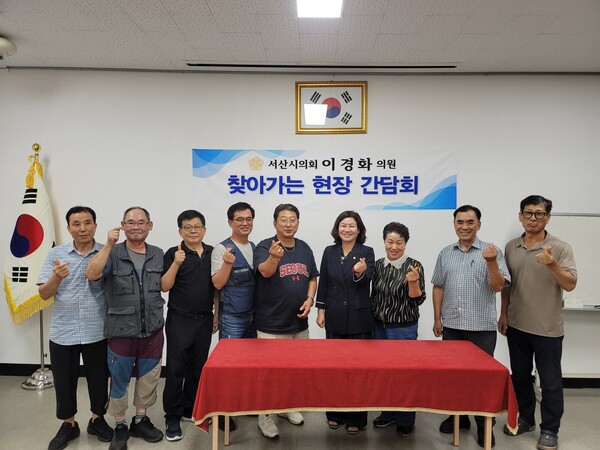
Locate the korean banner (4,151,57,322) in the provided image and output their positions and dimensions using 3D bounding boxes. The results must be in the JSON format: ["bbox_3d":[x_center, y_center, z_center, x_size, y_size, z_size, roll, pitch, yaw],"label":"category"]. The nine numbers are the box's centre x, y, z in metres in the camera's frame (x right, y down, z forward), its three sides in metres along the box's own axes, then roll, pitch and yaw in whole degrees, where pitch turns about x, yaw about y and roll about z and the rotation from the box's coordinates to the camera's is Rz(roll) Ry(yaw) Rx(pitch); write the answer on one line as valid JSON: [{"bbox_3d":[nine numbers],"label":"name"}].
[{"bbox_3d":[-2.516,0.108,4.060,0.505,1.616,0.263,1,1,-5],"label":"korean banner"}]

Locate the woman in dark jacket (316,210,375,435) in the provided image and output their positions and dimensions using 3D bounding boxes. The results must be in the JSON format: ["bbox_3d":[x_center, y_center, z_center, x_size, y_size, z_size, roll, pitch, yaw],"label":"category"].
[{"bbox_3d":[0.339,0.716,3.232,0.465,1.656,0.384,1,1,5],"label":"woman in dark jacket"}]

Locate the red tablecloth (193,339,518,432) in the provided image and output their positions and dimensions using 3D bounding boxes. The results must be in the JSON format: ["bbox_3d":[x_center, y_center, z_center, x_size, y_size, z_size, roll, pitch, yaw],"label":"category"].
[{"bbox_3d":[0.336,1.014,2.798,1.858,0.364,0.636,1,1,0],"label":"red tablecloth"}]

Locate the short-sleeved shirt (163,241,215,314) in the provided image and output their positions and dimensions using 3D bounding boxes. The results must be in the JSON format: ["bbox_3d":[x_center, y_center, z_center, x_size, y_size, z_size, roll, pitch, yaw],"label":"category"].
[{"bbox_3d":[-0.812,0.382,3.212,0.444,0.586,0.293,0,2,-17],"label":"short-sleeved shirt"}]

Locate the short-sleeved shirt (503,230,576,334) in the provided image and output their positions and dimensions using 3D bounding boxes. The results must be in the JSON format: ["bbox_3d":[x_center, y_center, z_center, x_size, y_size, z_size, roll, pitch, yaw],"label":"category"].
[{"bbox_3d":[1.735,0.433,3.151,0.515,0.758,0.323,1,2,19],"label":"short-sleeved shirt"}]

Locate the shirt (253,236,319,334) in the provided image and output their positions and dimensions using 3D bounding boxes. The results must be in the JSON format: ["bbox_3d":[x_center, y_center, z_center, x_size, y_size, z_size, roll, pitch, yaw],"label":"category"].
[{"bbox_3d":[-0.108,0.451,3.232,0.485,0.717,0.333,0,1,-10],"label":"shirt"}]

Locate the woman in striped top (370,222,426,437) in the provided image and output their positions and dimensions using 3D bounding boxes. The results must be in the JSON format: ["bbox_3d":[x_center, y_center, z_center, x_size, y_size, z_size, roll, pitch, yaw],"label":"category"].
[{"bbox_3d":[0.735,0.765,3.232,0.444,1.571,0.384,1,1,9],"label":"woman in striped top"}]

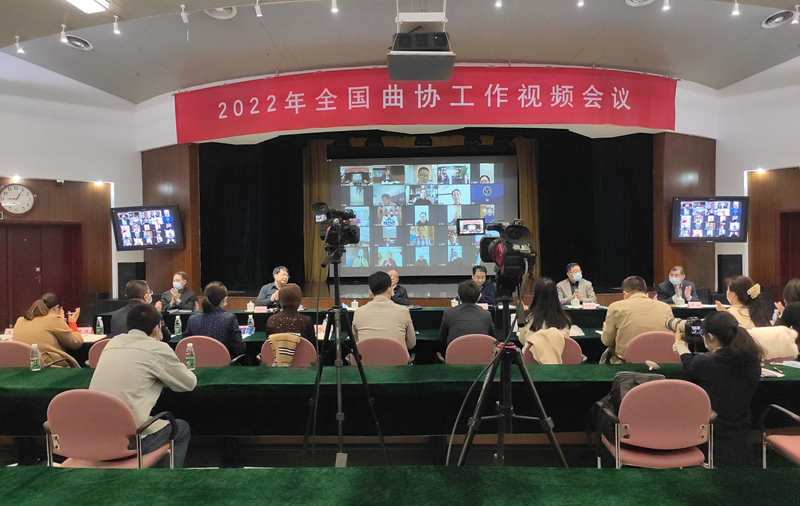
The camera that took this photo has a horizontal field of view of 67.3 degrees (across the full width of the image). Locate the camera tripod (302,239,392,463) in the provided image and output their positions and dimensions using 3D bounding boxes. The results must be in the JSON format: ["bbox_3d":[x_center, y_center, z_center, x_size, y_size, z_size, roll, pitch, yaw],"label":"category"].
[{"bbox_3d":[-0.246,0.720,3.050,0.620,1.510,0.570,-1,0,2],"label":"camera tripod"}]

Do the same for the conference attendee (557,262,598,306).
[{"bbox_3d":[2.310,0.791,7.850,0.540,1.290,0.720,0,1,9],"label":"conference attendee"}]

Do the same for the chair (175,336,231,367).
[{"bbox_3d":[-1.537,1.104,4.979,0.550,0.870,0.570,0,1,4],"label":"chair"}]

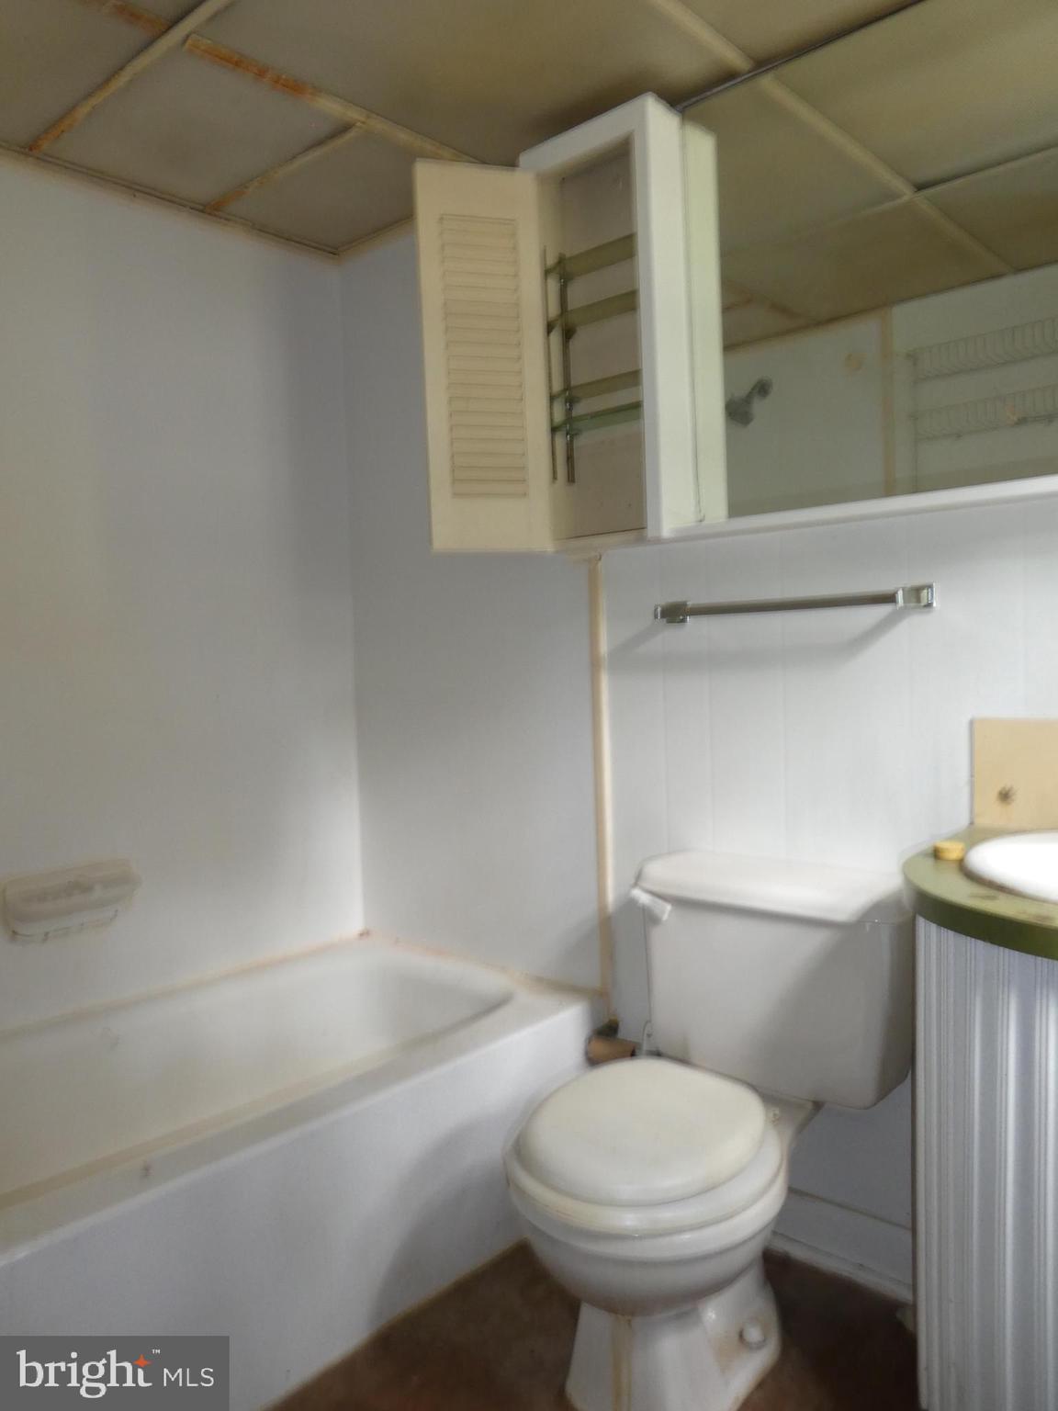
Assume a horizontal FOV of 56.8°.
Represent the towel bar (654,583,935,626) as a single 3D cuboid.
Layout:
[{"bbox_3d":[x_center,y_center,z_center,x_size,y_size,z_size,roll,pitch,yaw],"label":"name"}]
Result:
[{"bbox_3d":[0.410,-0.165,1.609,0.488,0.038,0.066,1,4,42],"label":"towel bar"}]

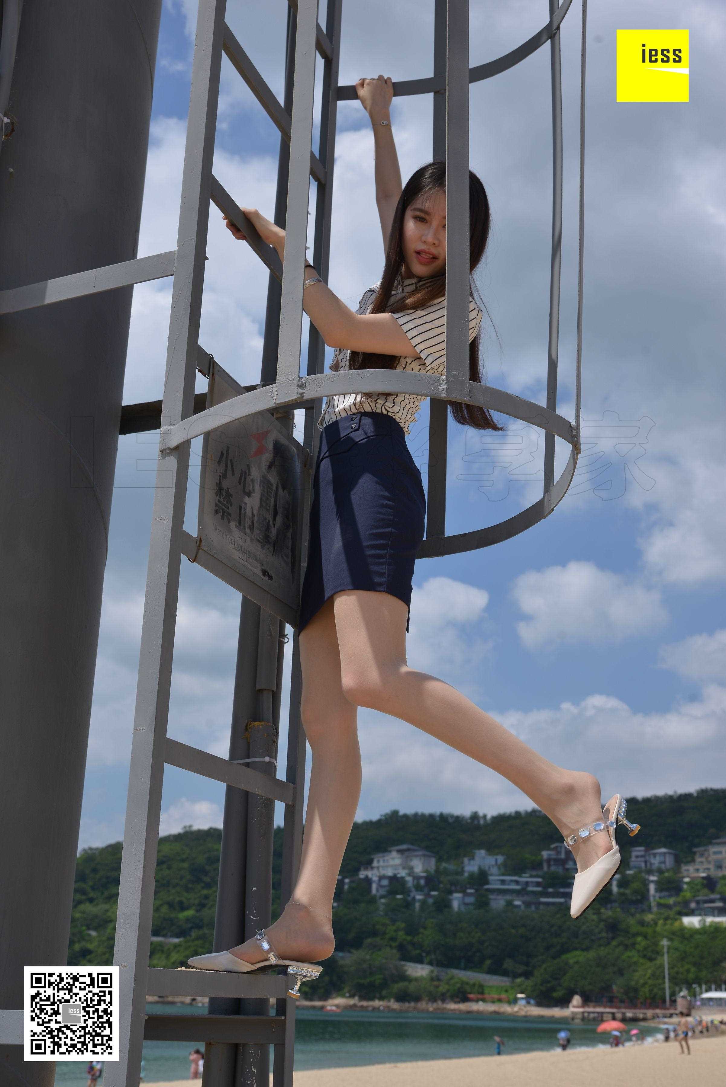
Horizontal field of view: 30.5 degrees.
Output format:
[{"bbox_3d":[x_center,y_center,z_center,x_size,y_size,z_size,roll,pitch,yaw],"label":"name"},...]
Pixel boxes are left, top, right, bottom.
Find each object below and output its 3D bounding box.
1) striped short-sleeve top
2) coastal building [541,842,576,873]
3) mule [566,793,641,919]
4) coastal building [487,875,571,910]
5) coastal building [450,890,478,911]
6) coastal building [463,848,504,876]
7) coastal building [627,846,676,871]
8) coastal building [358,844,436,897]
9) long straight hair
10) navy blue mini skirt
[{"bbox_3d":[0.074,-0.373,2.610,0.250,0.380,0.370,21,-21,-28],"label":"striped short-sleeve top"},{"bbox_3d":[70.450,111.770,471.850,12.400,10.060,11.000,-4,-20,18],"label":"coastal building"},{"bbox_3d":[0.379,0.504,2.186,0.090,0.237,0.080,44,-36,4],"label":"mule"},{"bbox_3d":[56.390,118.670,451.260,26.830,10.630,12.000,-4,-20,16],"label":"coastal building"},{"bbox_3d":[34.330,121.660,452.680,8.170,6.600,8.000,-2,-19,12],"label":"coastal building"},{"bbox_3d":[43.120,113.790,474.650,12.720,8.770,10.000,-5,-20,18],"label":"coastal building"},{"bbox_3d":[101.650,110.640,466.400,13.330,7.640,11.000,-10,-22,31],"label":"coastal building"},{"bbox_3d":[12.180,117.100,475.650,24.290,17.160,15.000,-4,-20,18],"label":"coastal building"},{"bbox_3d":[0.127,-0.497,2.640,0.300,0.560,0.250,-4,-20,17],"label":"long straight hair"},{"bbox_3d":[-0.001,-0.049,2.500,0.230,0.400,0.320,9,-20,-16],"label":"navy blue mini skirt"}]

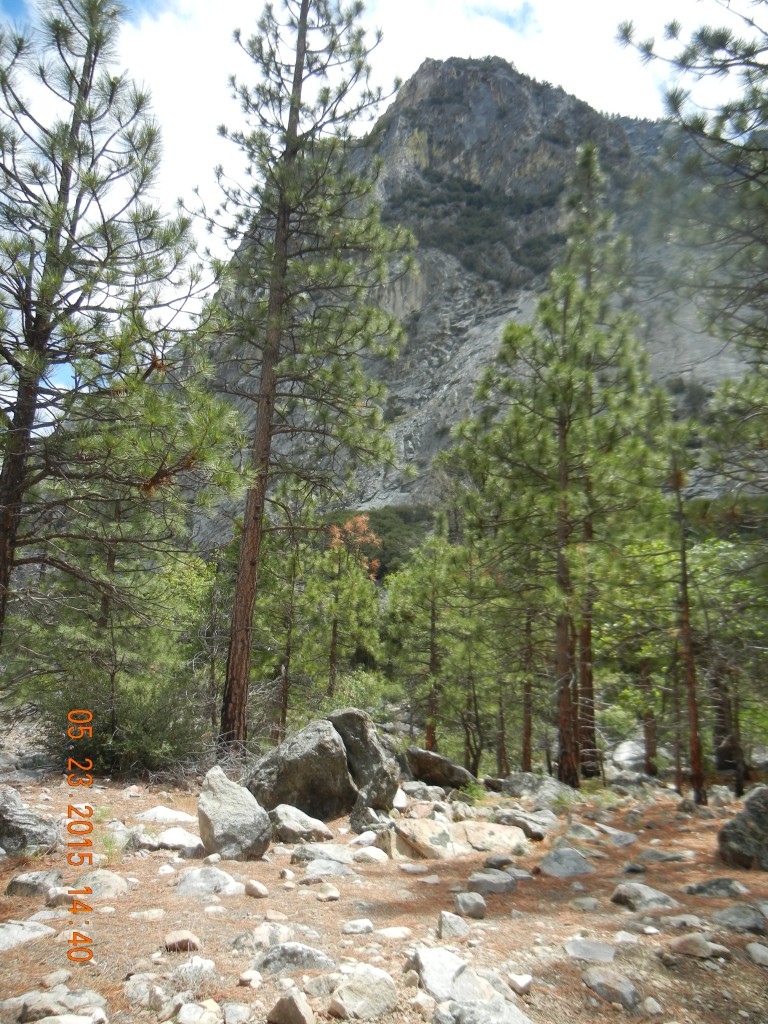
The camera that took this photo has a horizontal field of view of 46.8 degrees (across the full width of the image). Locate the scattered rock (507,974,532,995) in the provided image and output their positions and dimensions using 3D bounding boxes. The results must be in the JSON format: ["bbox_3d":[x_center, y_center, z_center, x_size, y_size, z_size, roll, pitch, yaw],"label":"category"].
[{"bbox_3d":[0.696,2.417,4.544,0.124,0.081,0.099,2,-15,0],"label":"scattered rock"}]

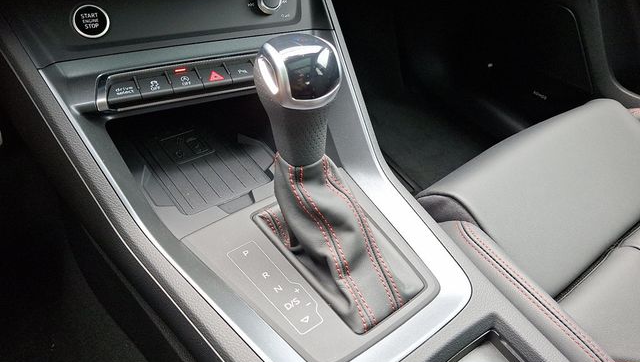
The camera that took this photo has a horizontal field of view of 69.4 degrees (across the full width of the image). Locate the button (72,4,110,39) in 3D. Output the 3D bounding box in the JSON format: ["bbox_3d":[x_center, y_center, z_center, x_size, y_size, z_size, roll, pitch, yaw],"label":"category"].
[{"bbox_3d":[-0.184,-0.129,0.373,0.029,0.029,0.009,-17,7,-27],"label":"button"}]

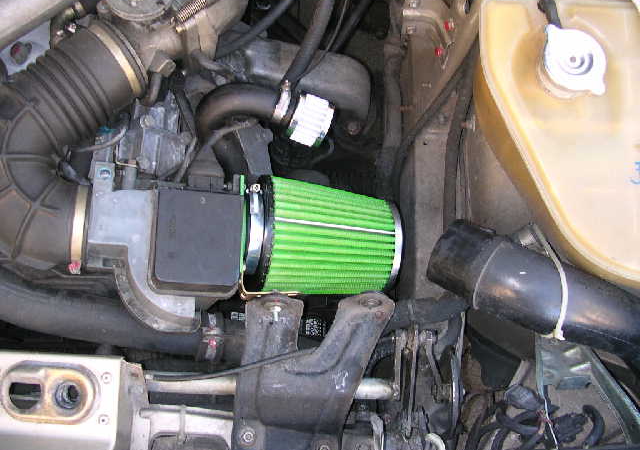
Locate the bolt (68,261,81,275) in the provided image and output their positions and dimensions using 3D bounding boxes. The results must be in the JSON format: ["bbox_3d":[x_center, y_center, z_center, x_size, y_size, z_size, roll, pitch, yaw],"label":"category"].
[{"bbox_3d":[-0.273,0.048,0.760,0.012,0.012,0.010,0,30,0],"label":"bolt"}]

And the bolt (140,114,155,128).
[{"bbox_3d":[-0.212,-0.128,0.840,0.015,0.010,0.015,0,63,0],"label":"bolt"}]

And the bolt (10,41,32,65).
[{"bbox_3d":[-0.362,-0.208,0.830,0.023,0.013,0.023,0,63,0],"label":"bolt"}]

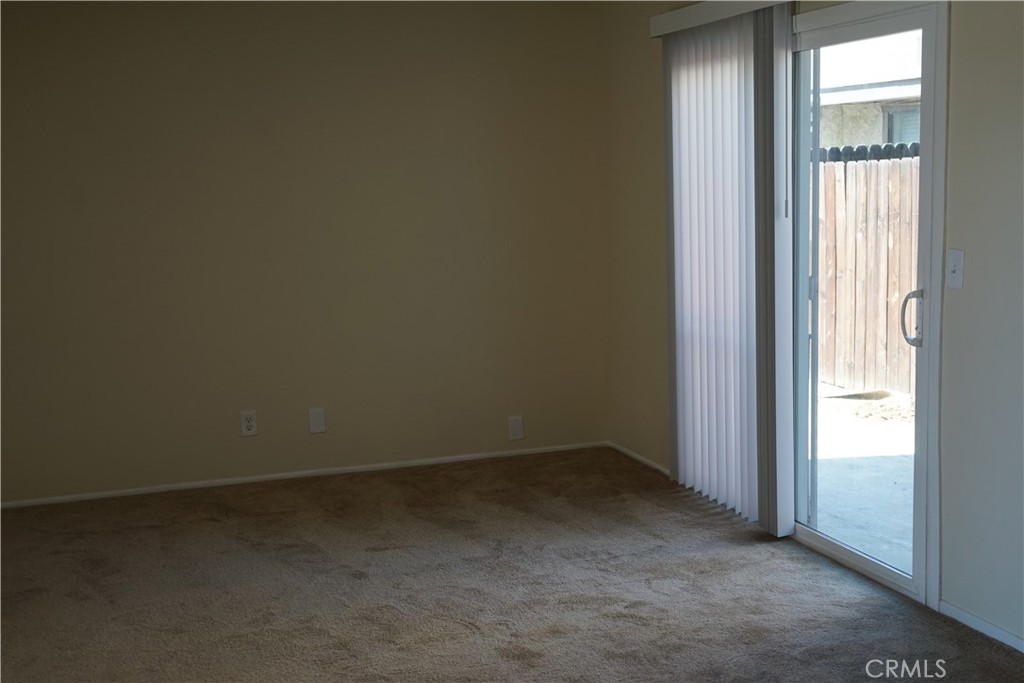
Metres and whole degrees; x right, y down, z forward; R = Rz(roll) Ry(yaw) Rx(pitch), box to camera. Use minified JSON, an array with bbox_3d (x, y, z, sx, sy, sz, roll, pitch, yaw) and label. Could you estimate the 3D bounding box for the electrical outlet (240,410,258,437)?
[{"bbox_3d":[-1.227,0.381,5.710,0.070,0.115,0.010,-4,8,-18],"label":"electrical outlet"}]

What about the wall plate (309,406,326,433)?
[{"bbox_3d":[-0.925,0.374,5.813,0.070,0.115,0.010,-4,8,-18],"label":"wall plate"}]

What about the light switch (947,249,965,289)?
[{"bbox_3d":[1.318,-0.216,3.657,0.020,0.115,0.070,-4,8,-18],"label":"light switch"}]

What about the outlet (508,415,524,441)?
[{"bbox_3d":[0.021,0.433,6.145,0.070,0.115,0.010,-4,8,-18],"label":"outlet"}]

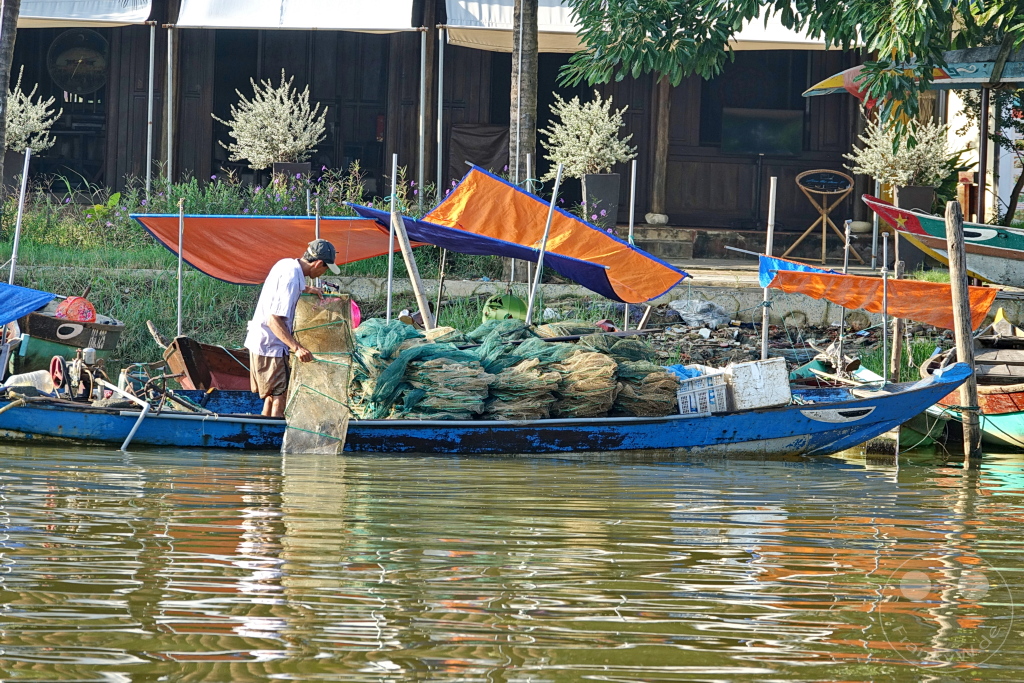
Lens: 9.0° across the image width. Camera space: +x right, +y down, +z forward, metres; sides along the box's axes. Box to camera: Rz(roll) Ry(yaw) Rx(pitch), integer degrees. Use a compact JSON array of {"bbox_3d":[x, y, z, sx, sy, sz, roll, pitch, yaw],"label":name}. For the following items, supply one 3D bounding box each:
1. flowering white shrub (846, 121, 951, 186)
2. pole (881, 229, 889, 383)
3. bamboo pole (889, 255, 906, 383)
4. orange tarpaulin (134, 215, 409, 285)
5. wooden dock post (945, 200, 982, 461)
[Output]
[{"bbox_3d":[3.766,-1.851,63.800,1.030,0.720,0.950,1,1,0],"label":"flowering white shrub"},{"bbox_3d":[2.585,-0.229,45.200,0.040,1.060,0.040,0,2,0],"label":"pole"},{"bbox_3d":[2.733,-0.043,46.300,0.065,1.070,0.065,3,2,0],"label":"bamboo pole"},{"bbox_3d":[-1.685,-0.654,46.800,2.050,0.500,1.250,0,2,5],"label":"orange tarpaulin"},{"bbox_3d":[3.122,-0.076,45.100,0.125,1.800,0.125,-4,2,0],"label":"wooden dock post"}]

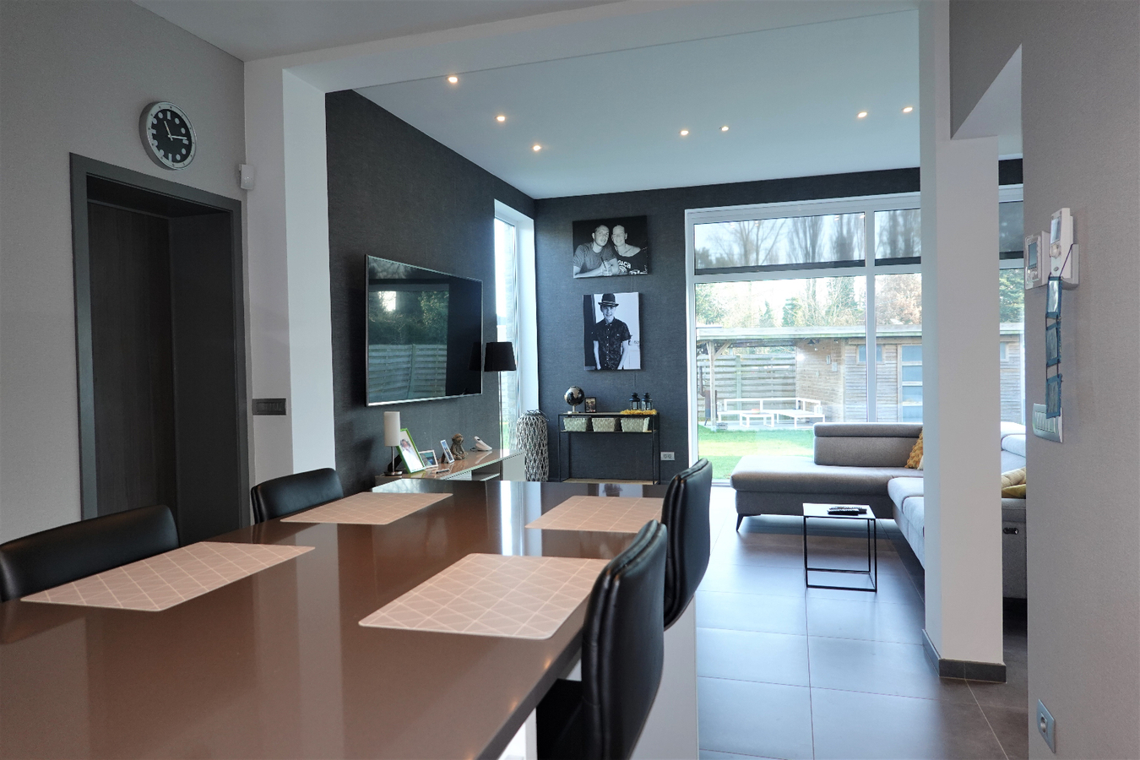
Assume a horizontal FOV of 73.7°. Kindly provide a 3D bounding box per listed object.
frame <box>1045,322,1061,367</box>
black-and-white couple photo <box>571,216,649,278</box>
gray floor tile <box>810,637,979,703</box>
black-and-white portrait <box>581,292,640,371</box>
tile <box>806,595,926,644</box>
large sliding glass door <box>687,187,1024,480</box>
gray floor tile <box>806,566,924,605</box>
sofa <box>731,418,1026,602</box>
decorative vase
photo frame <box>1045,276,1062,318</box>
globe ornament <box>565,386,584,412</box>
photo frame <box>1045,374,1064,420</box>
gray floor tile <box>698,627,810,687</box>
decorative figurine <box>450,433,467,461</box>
[{"bbox_3d":[1.135,-0.083,1.786,0.015,0.105,0.078,-1,1,14],"label":"frame"},{"bbox_3d":[0.427,-1.390,7.991,0.801,0.602,0.030,-1,1,16],"label":"black-and-white couple photo"},{"bbox_3d":[1.348,1.236,3.274,0.600,0.010,0.600,-1,1,16],"label":"gray floor tile"},{"bbox_3d":[0.442,-0.506,8.011,0.602,0.798,0.030,-1,1,16],"label":"black-and-white portrait"},{"bbox_3d":[1.505,1.210,3.811,0.600,0.010,0.595,-1,1,16],"label":"tile"},{"bbox_3d":[2.970,-0.356,7.656,3.520,2.940,0.120,-1,1,16],"label":"large sliding glass door"},{"bbox_3d":[1.689,1.207,4.429,0.600,0.010,0.600,-1,1,16],"label":"gray floor tile"},{"bbox_3d":[2.178,0.772,5.131,2.190,0.780,2.870,-1,1,16],"label":"sofa"},{"bbox_3d":[-0.349,0.724,7.216,0.318,0.883,0.318,-1,1,0],"label":"decorative vase"},{"bbox_3d":[1.161,-0.199,1.823,0.012,0.098,0.101,-1,1,16],"label":"photo frame"},{"bbox_3d":[0.050,0.214,8.231,0.222,0.290,0.220,-1,1,0],"label":"globe ornament"},{"bbox_3d":[1.169,0.042,1.836,0.012,0.100,0.107,-1,1,16],"label":"photo frame"},{"bbox_3d":[0.773,1.244,3.444,0.600,0.010,0.600,-1,1,16],"label":"gray floor tile"},{"bbox_3d":[-0.892,0.522,6.114,0.125,0.212,0.150,0,1,42],"label":"decorative figurine"}]

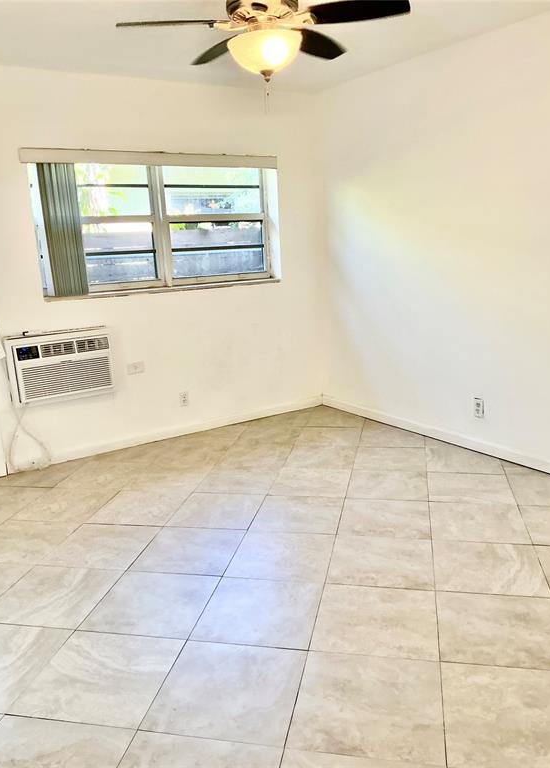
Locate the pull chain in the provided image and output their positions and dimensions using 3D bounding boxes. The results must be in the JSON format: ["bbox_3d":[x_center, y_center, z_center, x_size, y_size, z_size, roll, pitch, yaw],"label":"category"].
[{"bbox_3d":[-0.030,-1.134,2.455,0.020,0.129,0.020,-3,13,1],"label":"pull chain"}]

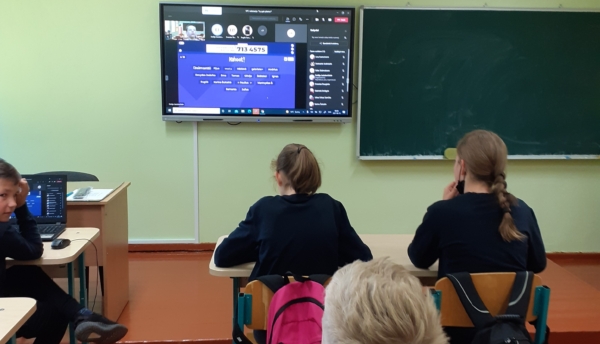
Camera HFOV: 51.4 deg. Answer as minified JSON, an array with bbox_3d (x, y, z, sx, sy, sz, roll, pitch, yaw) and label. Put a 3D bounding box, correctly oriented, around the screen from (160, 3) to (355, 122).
[{"bbox_3d":[-0.317,-0.830,4.821,1.490,0.895,0.090,0,8,-4],"label":"screen"}]

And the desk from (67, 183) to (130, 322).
[{"bbox_3d":[-1.642,0.493,3.584,1.220,0.760,0.650,0,8,-3],"label":"desk"}]

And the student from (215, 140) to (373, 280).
[{"bbox_3d":[-0.031,0.504,2.502,0.600,1.255,0.640,0,8,-3],"label":"student"}]

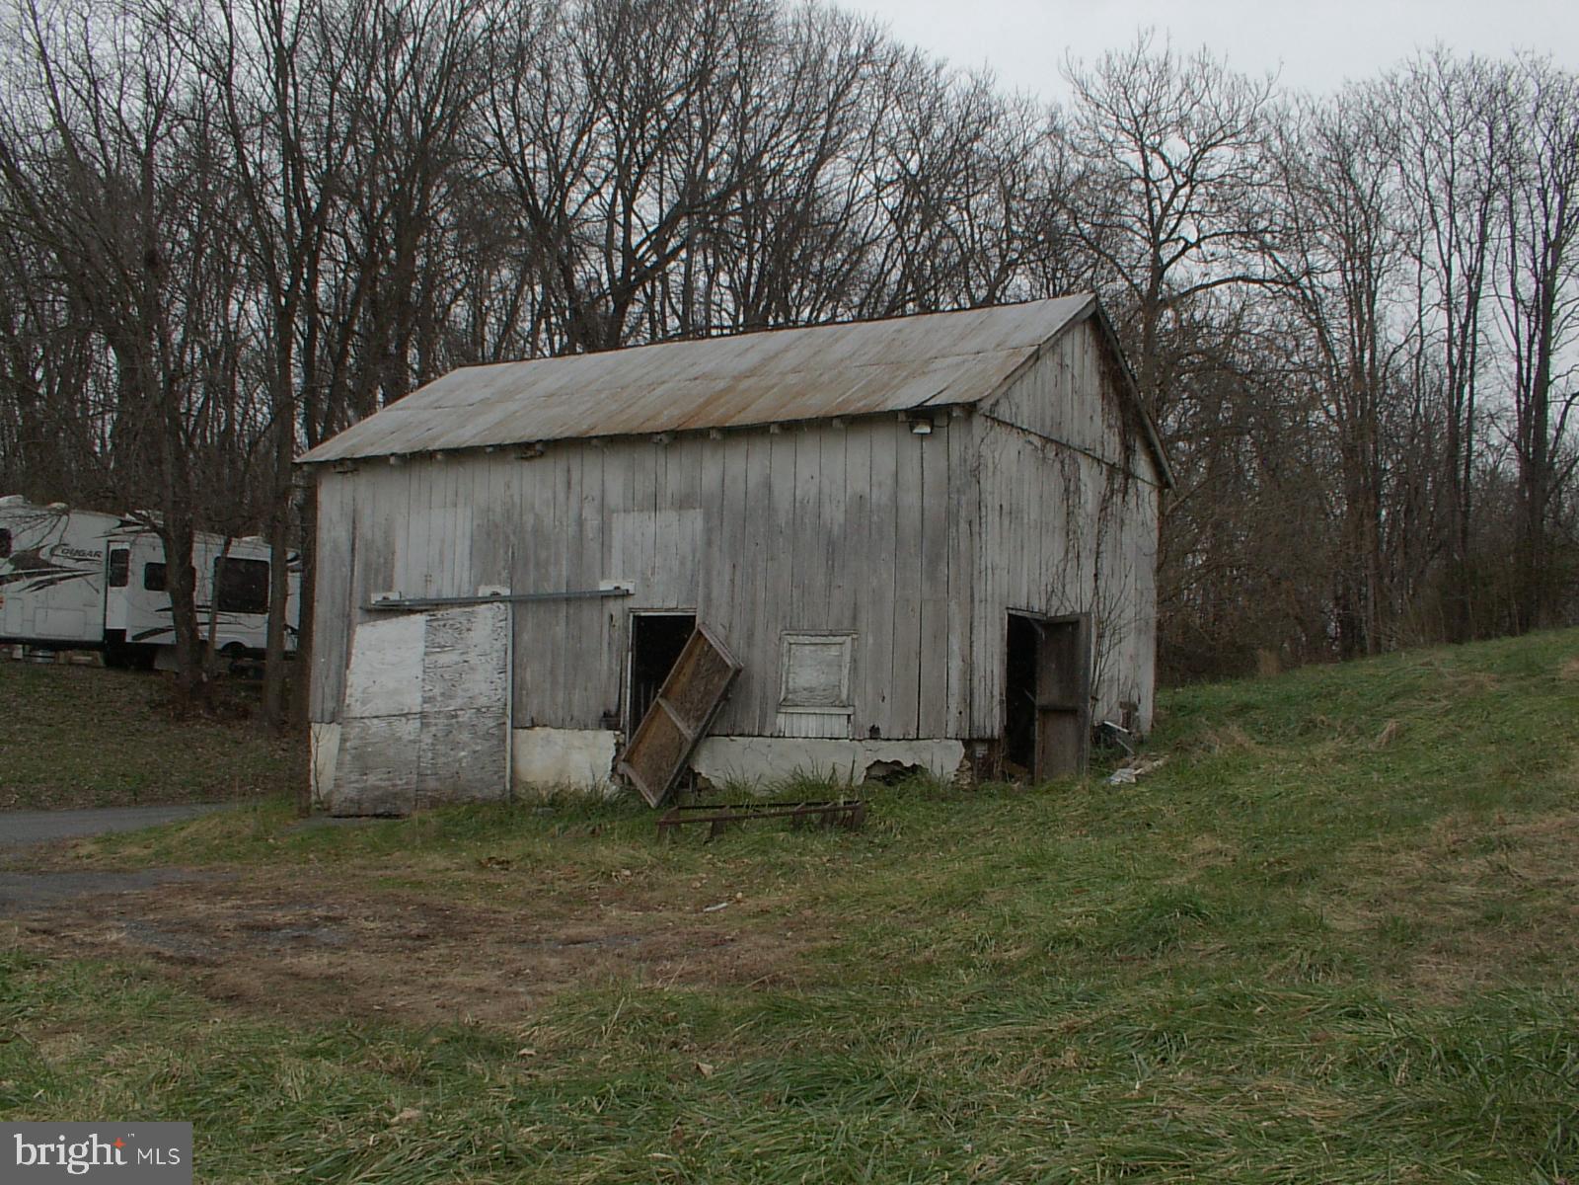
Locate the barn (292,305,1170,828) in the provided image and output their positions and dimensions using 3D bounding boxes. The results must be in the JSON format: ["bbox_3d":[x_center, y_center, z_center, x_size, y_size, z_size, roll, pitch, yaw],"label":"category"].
[{"bbox_3d":[-0.685,-0.373,21.771,9.623,5.957,6.077,-1,-5,31],"label":"barn"}]

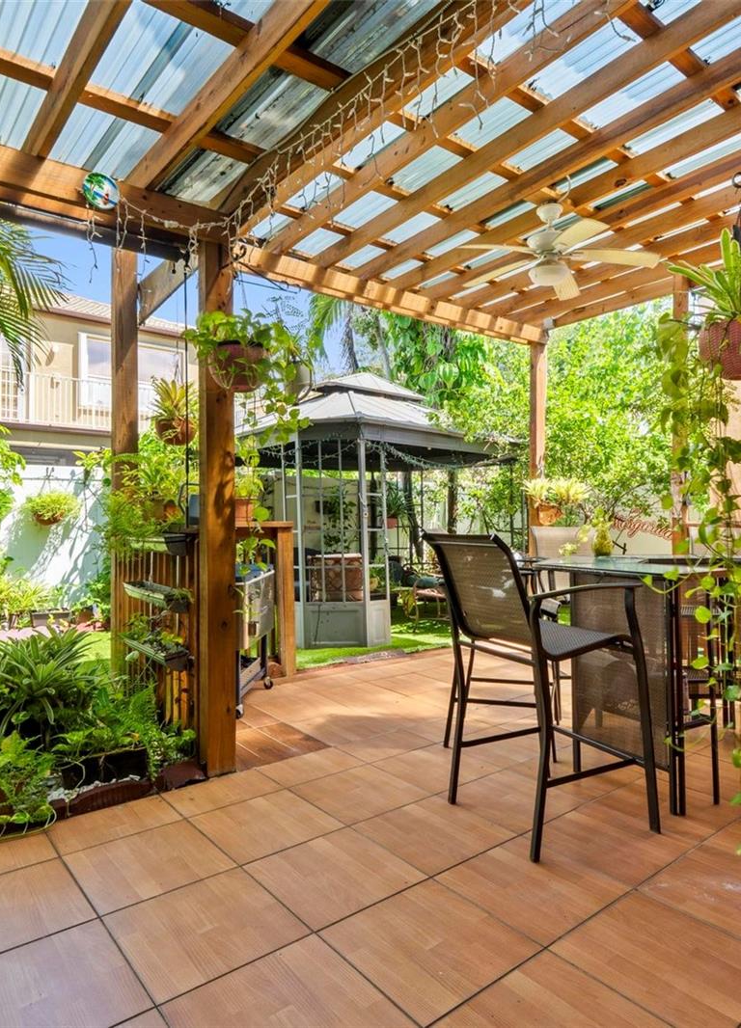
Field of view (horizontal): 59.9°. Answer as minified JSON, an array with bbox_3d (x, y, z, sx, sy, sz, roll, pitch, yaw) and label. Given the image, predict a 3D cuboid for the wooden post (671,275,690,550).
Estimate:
[{"bbox_3d":[1.866,-0.079,3.883,0.090,2.640,0.090,1,-1,-38],"label":"wooden post"}]

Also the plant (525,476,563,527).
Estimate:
[{"bbox_3d":[1.207,-0.084,4.470,0.240,0.330,0.220,1,-1,-38],"label":"plant"}]

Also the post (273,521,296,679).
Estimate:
[{"bbox_3d":[-0.691,0.708,5.300,0.110,1.267,0.110,1,-1,-38],"label":"post"}]

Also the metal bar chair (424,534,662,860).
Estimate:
[{"bbox_3d":[0.677,0.693,2.721,0.766,1.188,0.620,0,-1,-26],"label":"metal bar chair"}]

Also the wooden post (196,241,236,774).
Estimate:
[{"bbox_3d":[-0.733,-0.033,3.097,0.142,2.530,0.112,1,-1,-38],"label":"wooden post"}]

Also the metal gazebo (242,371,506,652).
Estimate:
[{"bbox_3d":[-0.080,-0.230,8.350,3.350,3.200,3.350,1,-1,-39],"label":"metal gazebo"}]

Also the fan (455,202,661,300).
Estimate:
[{"bbox_3d":[0.883,-1.331,3.170,1.040,0.430,1.040,0,-1,6],"label":"fan"}]

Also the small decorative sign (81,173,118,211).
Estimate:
[{"bbox_3d":[-1.206,-1.437,2.870,0.165,0.170,0.020,1,-1,-38],"label":"small decorative sign"}]

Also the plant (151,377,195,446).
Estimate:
[{"bbox_3d":[-1.135,-0.593,3.700,0.260,0.400,0.260,1,-1,-38],"label":"plant"}]

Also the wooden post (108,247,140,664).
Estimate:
[{"bbox_3d":[-1.741,-0.299,4.560,0.140,3.214,0.140,1,-1,-38],"label":"wooden post"}]

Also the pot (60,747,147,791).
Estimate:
[{"bbox_3d":[-1.186,1.099,2.862,0.370,0.160,0.210,0,-1,-30],"label":"pot"}]

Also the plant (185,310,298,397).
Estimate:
[{"bbox_3d":[-0.575,-0.724,2.880,0.460,0.380,0.410,1,-1,-38],"label":"plant"}]

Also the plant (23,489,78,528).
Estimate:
[{"bbox_3d":[-3.604,-0.061,7.250,0.570,0.430,0.500,1,-1,-38],"label":"plant"}]

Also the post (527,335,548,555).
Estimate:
[{"bbox_3d":[1.196,0.009,4.571,0.100,2.500,0.095,1,-1,-38],"label":"post"}]

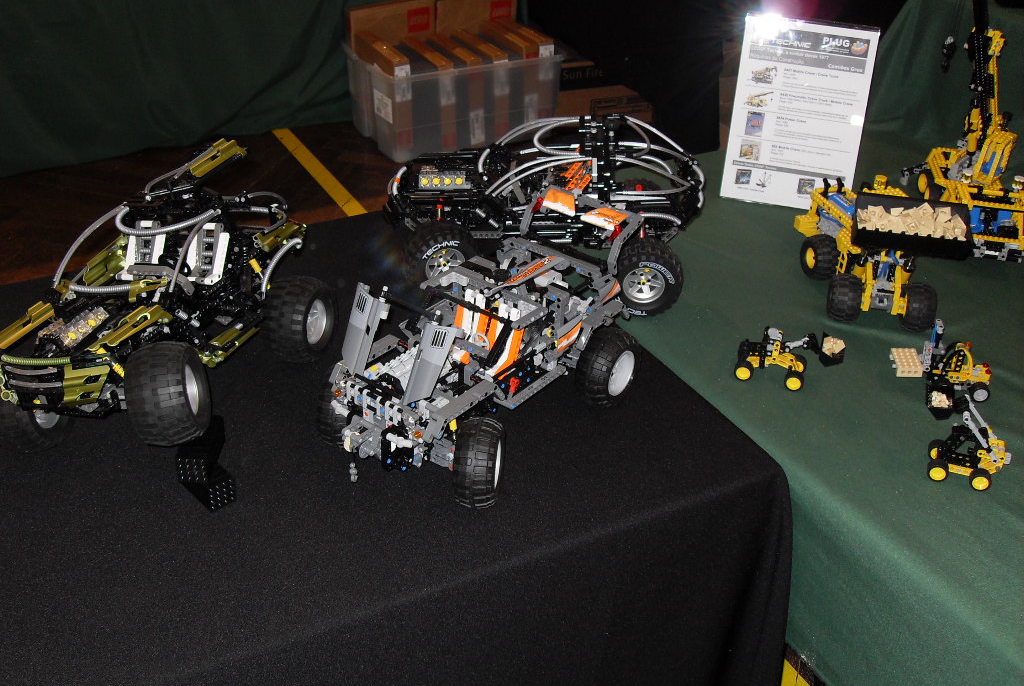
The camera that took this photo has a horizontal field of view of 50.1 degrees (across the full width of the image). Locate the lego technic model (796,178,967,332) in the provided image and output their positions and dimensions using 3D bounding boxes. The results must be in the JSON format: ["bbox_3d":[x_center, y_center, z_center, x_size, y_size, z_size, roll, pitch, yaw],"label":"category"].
[{"bbox_3d":[0.505,-0.139,1.509,0.153,0.190,0.348,2,29,1],"label":"lego technic model"}]

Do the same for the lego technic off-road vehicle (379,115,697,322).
[{"bbox_3d":[0.051,-0.209,1.585,0.442,0.222,0.278,6,30,8],"label":"lego technic off-road vehicle"}]

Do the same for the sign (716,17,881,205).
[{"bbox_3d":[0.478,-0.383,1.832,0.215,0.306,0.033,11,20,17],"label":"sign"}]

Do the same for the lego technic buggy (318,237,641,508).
[{"bbox_3d":[-0.030,-0.006,1.231,0.232,0.213,0.367,21,35,31],"label":"lego technic buggy"}]

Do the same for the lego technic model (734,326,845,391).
[{"bbox_3d":[0.345,0.015,1.354,0.132,0.068,0.064,8,30,13],"label":"lego technic model"}]

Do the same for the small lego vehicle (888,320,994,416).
[{"bbox_3d":[0.520,0.013,1.333,0.124,0.096,0.072,2,29,2],"label":"small lego vehicle"}]

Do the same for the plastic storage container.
[{"bbox_3d":[-0.240,-1.024,4.430,0.726,0.320,0.534,-13,32,-24],"label":"plastic storage container"}]

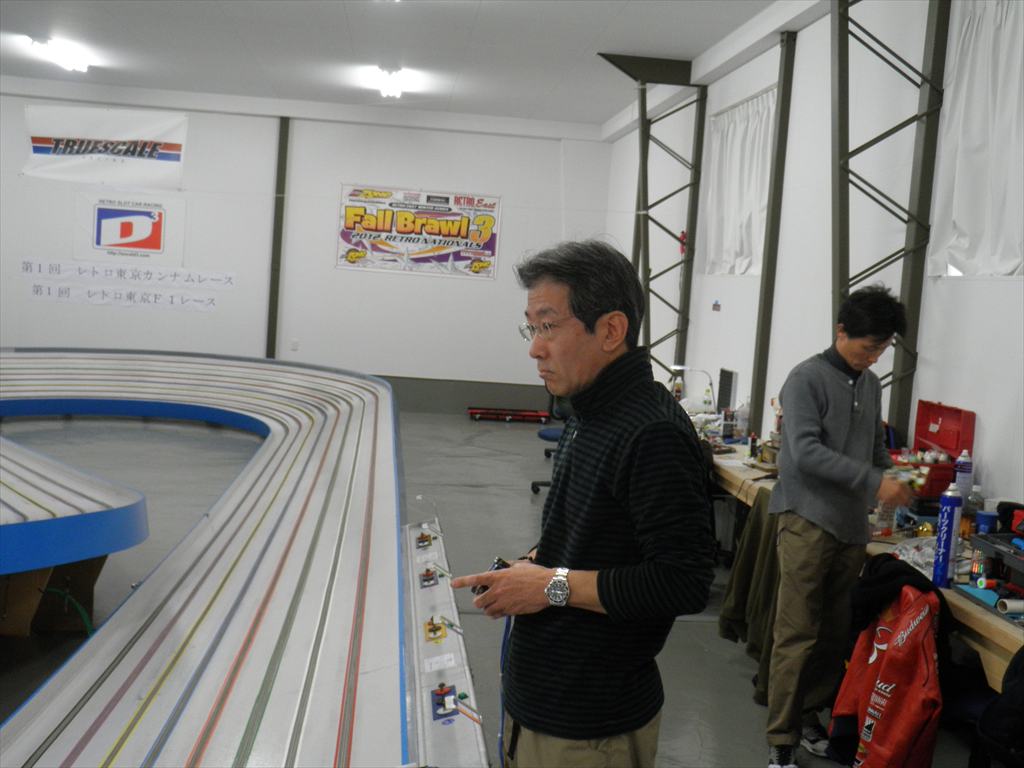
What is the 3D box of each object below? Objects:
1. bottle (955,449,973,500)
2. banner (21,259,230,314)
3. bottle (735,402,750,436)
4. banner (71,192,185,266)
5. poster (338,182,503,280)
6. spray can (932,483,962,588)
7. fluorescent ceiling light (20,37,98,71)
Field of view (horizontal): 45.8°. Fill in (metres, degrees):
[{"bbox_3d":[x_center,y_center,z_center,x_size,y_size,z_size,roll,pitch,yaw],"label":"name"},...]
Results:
[{"bbox_3d":[1.685,0.402,4.564,0.063,0.310,0.063,6,6,20],"label":"bottle"},{"bbox_3d":[-4.073,-1.046,12.850,2.252,0.429,0.015,4,5,-5],"label":"banner"},{"bbox_3d":[1.344,0.213,7.029,0.075,0.190,0.075,5,5,12],"label":"bottle"},{"bbox_3d":[-4.031,-1.627,12.793,1.139,0.708,0.020,4,5,-5],"label":"banner"},{"bbox_3d":[-0.998,-1.628,13.048,1.719,0.898,0.020,4,5,-5],"label":"poster"},{"bbox_3d":[1.318,0.459,3.666,0.066,0.310,0.066,4,5,0],"label":"spray can"},{"bbox_3d":[-3.887,-2.825,10.433,0.230,0.110,1.250,4,5,-5],"label":"fluorescent ceiling light"}]

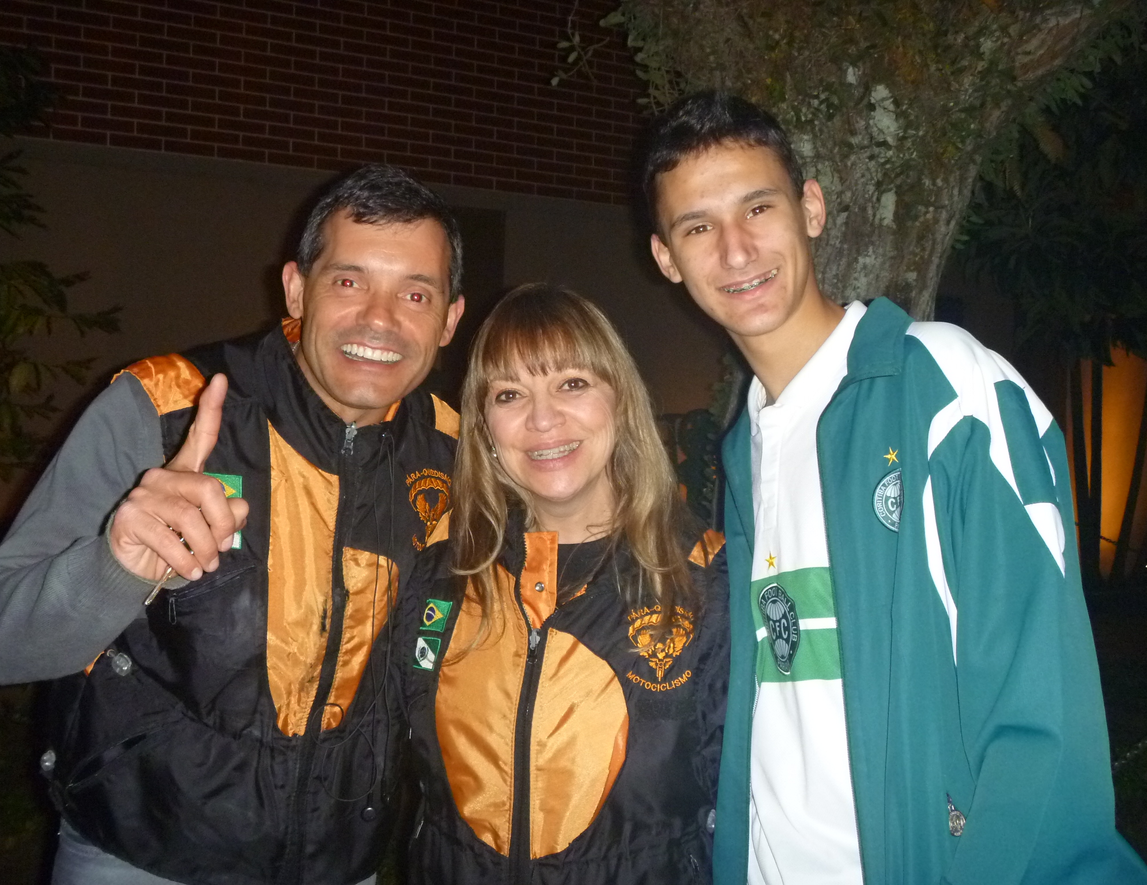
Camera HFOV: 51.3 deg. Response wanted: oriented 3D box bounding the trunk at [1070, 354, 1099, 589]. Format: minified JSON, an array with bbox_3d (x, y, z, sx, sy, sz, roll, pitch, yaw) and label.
[{"bbox_3d":[3.685,0.226,8.600,0.200,1.680,0.190,2,1,23],"label":"trunk"}]

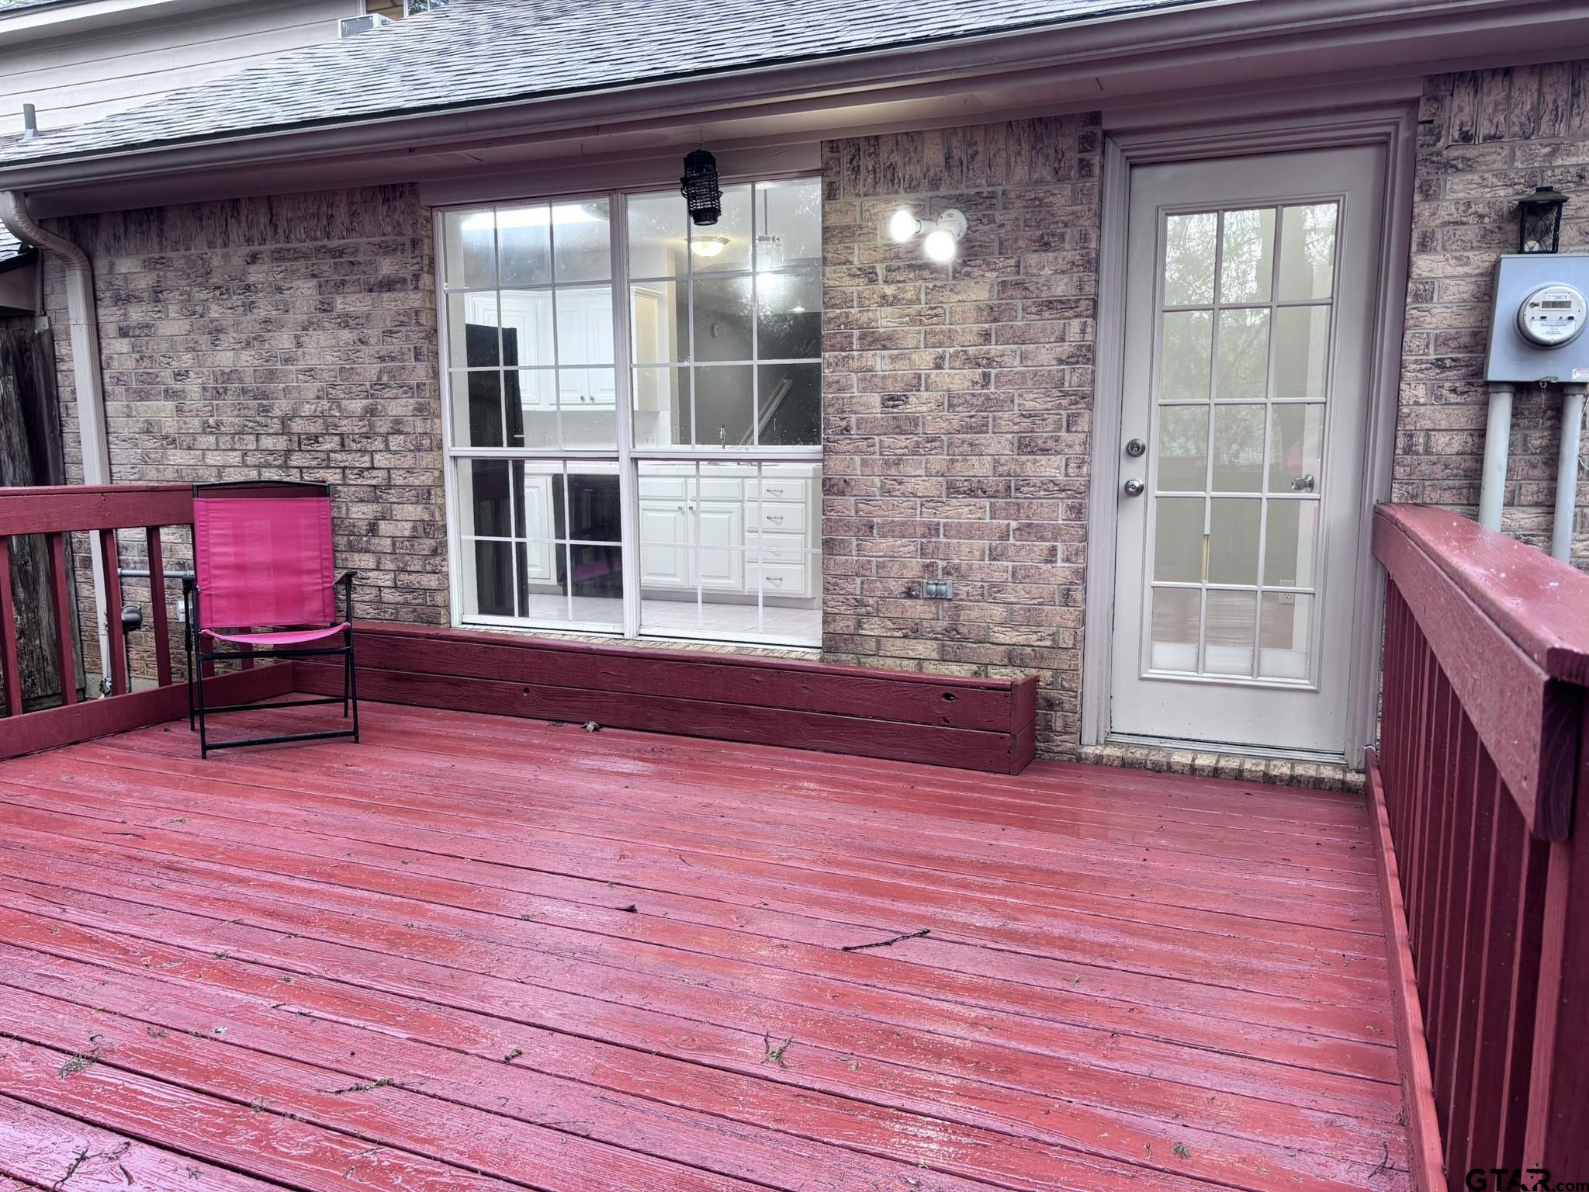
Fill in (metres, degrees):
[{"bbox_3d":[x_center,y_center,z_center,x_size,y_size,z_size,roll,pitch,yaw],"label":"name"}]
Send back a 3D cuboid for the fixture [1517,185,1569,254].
[{"bbox_3d":[2.184,-1.096,3.495,0.135,0.199,0.135,3,8,23],"label":"fixture"}]

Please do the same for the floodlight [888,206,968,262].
[{"bbox_3d":[0.462,-1.263,4.181,0.246,0.202,0.197,3,8,23],"label":"floodlight"}]

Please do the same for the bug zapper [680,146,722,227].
[{"bbox_3d":[-0.340,-1.512,4.421,0.156,0.274,0.146,-4,6,0],"label":"bug zapper"}]

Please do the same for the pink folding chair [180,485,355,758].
[{"bbox_3d":[-2.026,0.058,4.612,0.593,0.987,0.559,-4,9,-25],"label":"pink folding chair"}]

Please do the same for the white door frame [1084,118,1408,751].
[{"bbox_3d":[1.485,-0.489,4.018,0.931,2.093,0.138,3,8,23],"label":"white door frame"}]

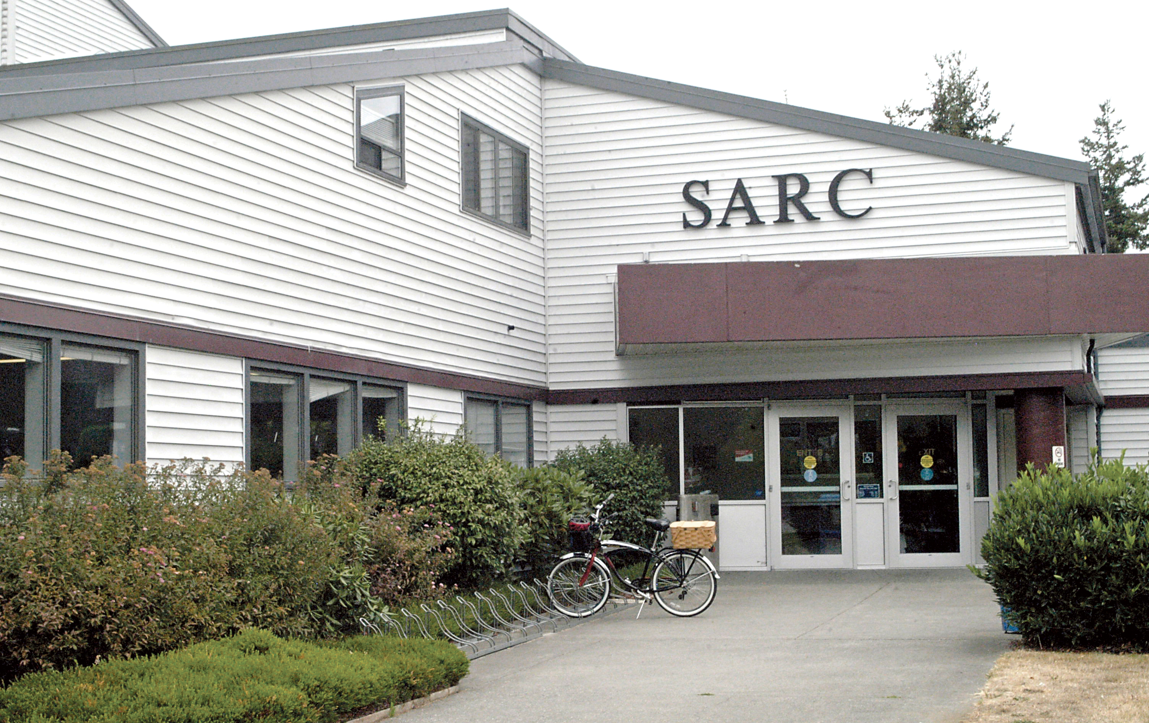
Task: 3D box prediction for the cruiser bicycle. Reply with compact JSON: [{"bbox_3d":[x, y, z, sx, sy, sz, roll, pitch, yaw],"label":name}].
[{"bbox_3d":[0.596,1.961,16.784,1.850,1.270,0.660,-2,-5,17],"label":"cruiser bicycle"}]

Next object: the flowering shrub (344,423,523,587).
[{"bbox_3d":[-1.407,1.505,16.500,2.100,1.753,1.500,-2,-5,19],"label":"flowering shrub"}]

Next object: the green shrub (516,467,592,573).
[{"bbox_3d":[-0.276,1.944,19.200,1.200,1.450,1.150,-1,-5,0],"label":"green shrub"}]

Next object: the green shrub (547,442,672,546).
[{"bbox_3d":[0.427,1.809,20.500,1.400,1.681,1.400,-1,-5,0],"label":"green shrub"}]

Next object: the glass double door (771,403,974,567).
[{"bbox_3d":[3.841,1.625,21.600,2.660,2.170,0.120,0,-5,-3],"label":"glass double door"}]

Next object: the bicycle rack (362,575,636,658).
[{"bbox_3d":[-0.489,2.413,16.156,0.600,0.430,6.330,-2,-3,18],"label":"bicycle rack"}]

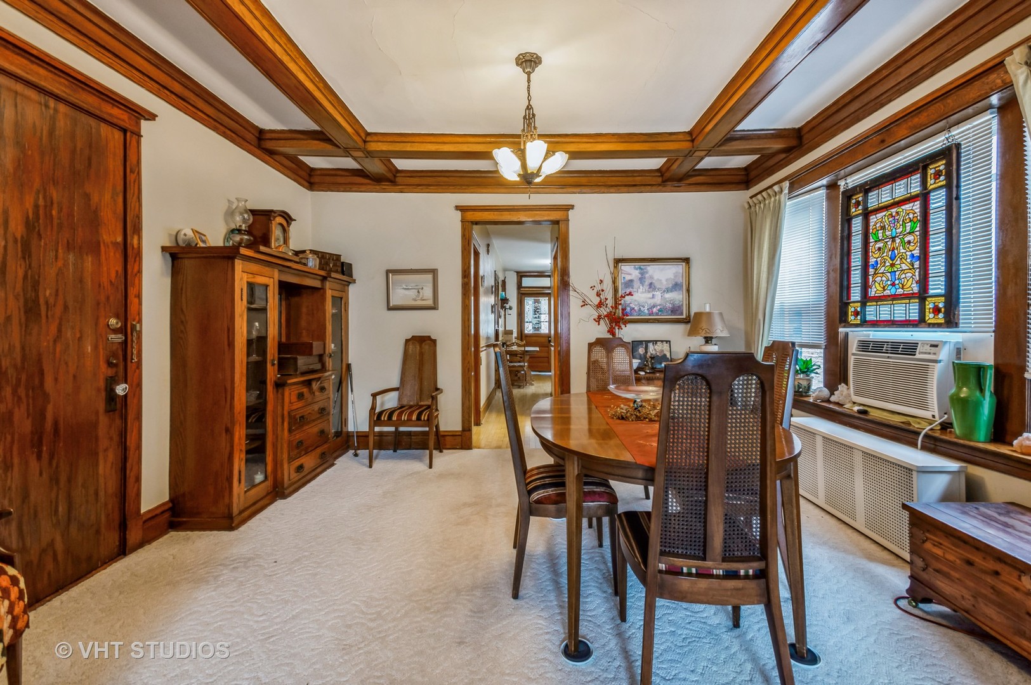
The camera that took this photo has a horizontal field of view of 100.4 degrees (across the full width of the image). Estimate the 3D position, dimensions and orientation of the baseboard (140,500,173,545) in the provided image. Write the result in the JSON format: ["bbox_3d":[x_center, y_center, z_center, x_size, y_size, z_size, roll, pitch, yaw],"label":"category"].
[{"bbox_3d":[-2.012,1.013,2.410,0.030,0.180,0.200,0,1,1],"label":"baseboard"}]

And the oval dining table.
[{"bbox_3d":[0.615,0.726,2.070,1.100,0.745,1.500,0,1,1],"label":"oval dining table"}]

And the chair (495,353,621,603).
[{"bbox_3d":[0.180,0.553,2.060,0.560,1.080,0.490,0,2,-2],"label":"chair"}]

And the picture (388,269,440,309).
[{"bbox_3d":[-0.975,-0.502,4.060,0.496,0.380,0.030,0,1,1],"label":"picture"}]

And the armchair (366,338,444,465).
[{"bbox_3d":[-0.920,0.477,3.790,0.570,1.090,0.560,0,1,5],"label":"armchair"}]

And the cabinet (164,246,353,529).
[{"bbox_3d":[-1.733,0.245,3.237,0.450,1.610,1.680,0,2,2],"label":"cabinet"}]

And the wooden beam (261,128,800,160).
[{"bbox_3d":[0.075,-1.508,3.319,4.020,0.125,0.260,0,2,2],"label":"wooden beam"}]

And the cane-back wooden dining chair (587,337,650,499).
[{"bbox_3d":[0.670,0.520,2.735,0.480,1.100,0.560,0,1,1],"label":"cane-back wooden dining chair"}]

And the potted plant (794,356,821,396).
[{"bbox_3d":[2.227,0.252,3.351,0.220,0.300,0.220,0,2,2],"label":"potted plant"}]

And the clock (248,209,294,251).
[{"bbox_3d":[-1.780,-0.775,3.100,0.200,0.360,0.260,0,1,1],"label":"clock"}]

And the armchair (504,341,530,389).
[{"bbox_3d":[0.042,0.420,8.333,0.480,0.890,0.500,0,2,2],"label":"armchair"}]

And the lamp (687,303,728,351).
[{"bbox_3d":[1.686,-0.049,3.760,0.335,0.580,0.335,0,2,2],"label":"lamp"}]

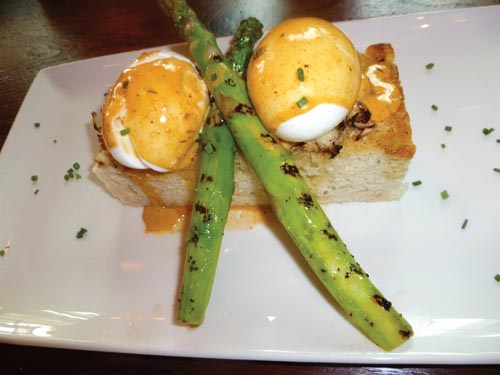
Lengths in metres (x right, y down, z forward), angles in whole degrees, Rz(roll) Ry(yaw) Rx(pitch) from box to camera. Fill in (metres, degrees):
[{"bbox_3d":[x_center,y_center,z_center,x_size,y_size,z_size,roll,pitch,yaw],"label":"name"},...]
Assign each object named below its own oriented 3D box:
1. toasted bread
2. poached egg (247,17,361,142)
[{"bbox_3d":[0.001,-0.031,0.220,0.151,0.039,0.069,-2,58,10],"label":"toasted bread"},{"bbox_3d":[0.023,-0.047,0.176,0.050,0.045,0.056,-2,58,10],"label":"poached egg"}]

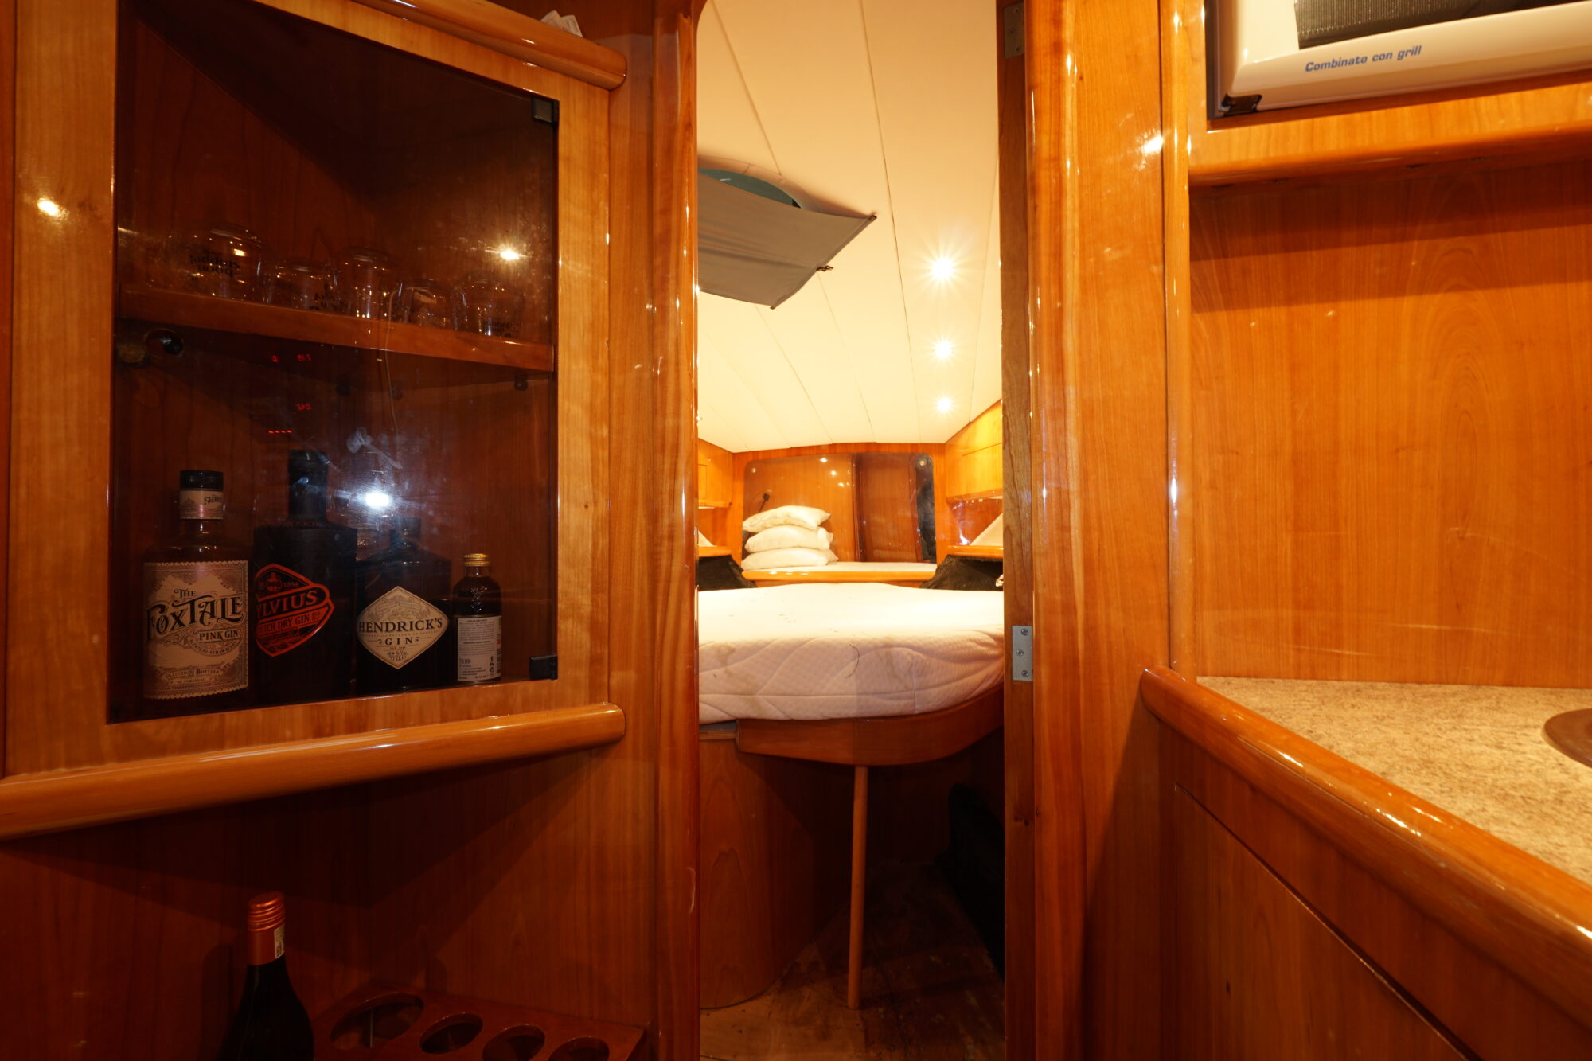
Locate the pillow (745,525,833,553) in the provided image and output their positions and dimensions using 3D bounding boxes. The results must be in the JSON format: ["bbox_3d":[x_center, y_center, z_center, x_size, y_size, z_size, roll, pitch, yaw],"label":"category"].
[{"bbox_3d":[-0.038,0.048,3.650,0.460,0.130,0.380,-1,-1,13],"label":"pillow"}]

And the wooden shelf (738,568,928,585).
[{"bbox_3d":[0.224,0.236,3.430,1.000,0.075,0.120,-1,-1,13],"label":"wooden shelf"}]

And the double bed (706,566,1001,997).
[{"bbox_3d":[0.015,0.675,2.450,1.550,0.860,1.970,-1,-1,13],"label":"double bed"}]

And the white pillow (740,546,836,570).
[{"bbox_3d":[-0.034,0.154,3.650,0.470,0.125,0.380,-1,-1,13],"label":"white pillow"}]

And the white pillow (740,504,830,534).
[{"bbox_3d":[-0.050,-0.062,3.650,0.460,0.130,0.380,-1,-1,13],"label":"white pillow"}]

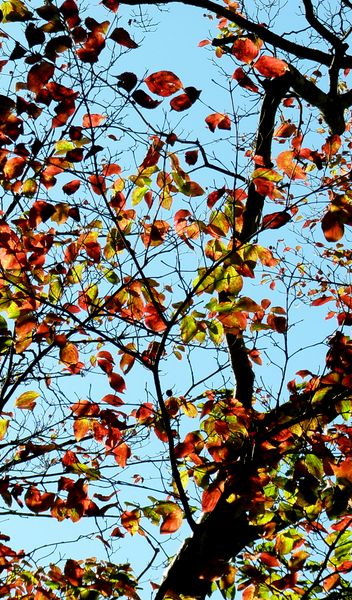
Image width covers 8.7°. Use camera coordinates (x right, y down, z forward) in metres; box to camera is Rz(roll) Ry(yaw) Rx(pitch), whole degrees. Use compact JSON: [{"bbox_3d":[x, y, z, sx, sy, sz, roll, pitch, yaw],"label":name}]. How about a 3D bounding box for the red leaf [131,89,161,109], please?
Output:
[{"bbox_3d":[-0.079,-0.521,5.977,0.083,0.039,0.030,33,4,-3],"label":"red leaf"}]

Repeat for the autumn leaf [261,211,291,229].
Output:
[{"bbox_3d":[0.283,-0.225,6.500,0.079,0.037,0.030,0,-33,0],"label":"autumn leaf"}]

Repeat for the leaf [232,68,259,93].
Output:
[{"bbox_3d":[0.179,-0.567,5.970,0.086,0.030,0.036,45,-85,-3],"label":"leaf"}]

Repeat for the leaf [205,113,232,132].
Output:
[{"bbox_3d":[0.121,-0.505,6.600,0.080,0.045,0.030,0,-33,0],"label":"leaf"}]

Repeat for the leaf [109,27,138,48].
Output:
[{"bbox_3d":[-0.141,-0.702,6.200,0.081,0.044,0.030,0,-33,0],"label":"leaf"}]

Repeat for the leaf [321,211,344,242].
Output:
[{"bbox_3d":[0.394,-0.184,5.800,0.058,0.076,0.030,0,-33,0],"label":"leaf"}]

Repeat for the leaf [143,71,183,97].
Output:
[{"bbox_3d":[-0.030,-0.534,5.700,0.096,0.057,0.030,0,-33,0],"label":"leaf"}]

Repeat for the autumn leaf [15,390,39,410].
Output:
[{"bbox_3d":[-0.413,0.278,6.381,0.069,0.047,0.030,-25,-1,-4],"label":"autumn leaf"}]

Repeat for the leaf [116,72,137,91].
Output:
[{"bbox_3d":[-0.128,-0.565,5.972,0.049,0.049,0.030,10,5,-2],"label":"leaf"}]

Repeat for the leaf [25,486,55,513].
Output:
[{"bbox_3d":[-0.354,0.518,6.000,0.085,0.068,0.025,5,9,-4],"label":"leaf"}]

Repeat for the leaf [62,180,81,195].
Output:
[{"bbox_3d":[-0.293,-0.316,6.486,0.053,0.034,0.025,-32,4,-1],"label":"leaf"}]

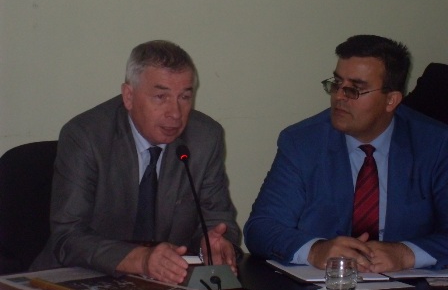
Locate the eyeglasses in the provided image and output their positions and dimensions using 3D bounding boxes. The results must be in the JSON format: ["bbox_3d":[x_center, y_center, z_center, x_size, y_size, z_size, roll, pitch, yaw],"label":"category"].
[{"bbox_3d":[0.331,-0.143,3.491,0.140,0.040,0.138,-12,21,-37],"label":"eyeglasses"}]

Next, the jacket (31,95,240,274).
[{"bbox_3d":[-0.212,0.159,3.542,0.510,0.537,0.460,-3,9,-18],"label":"jacket"}]

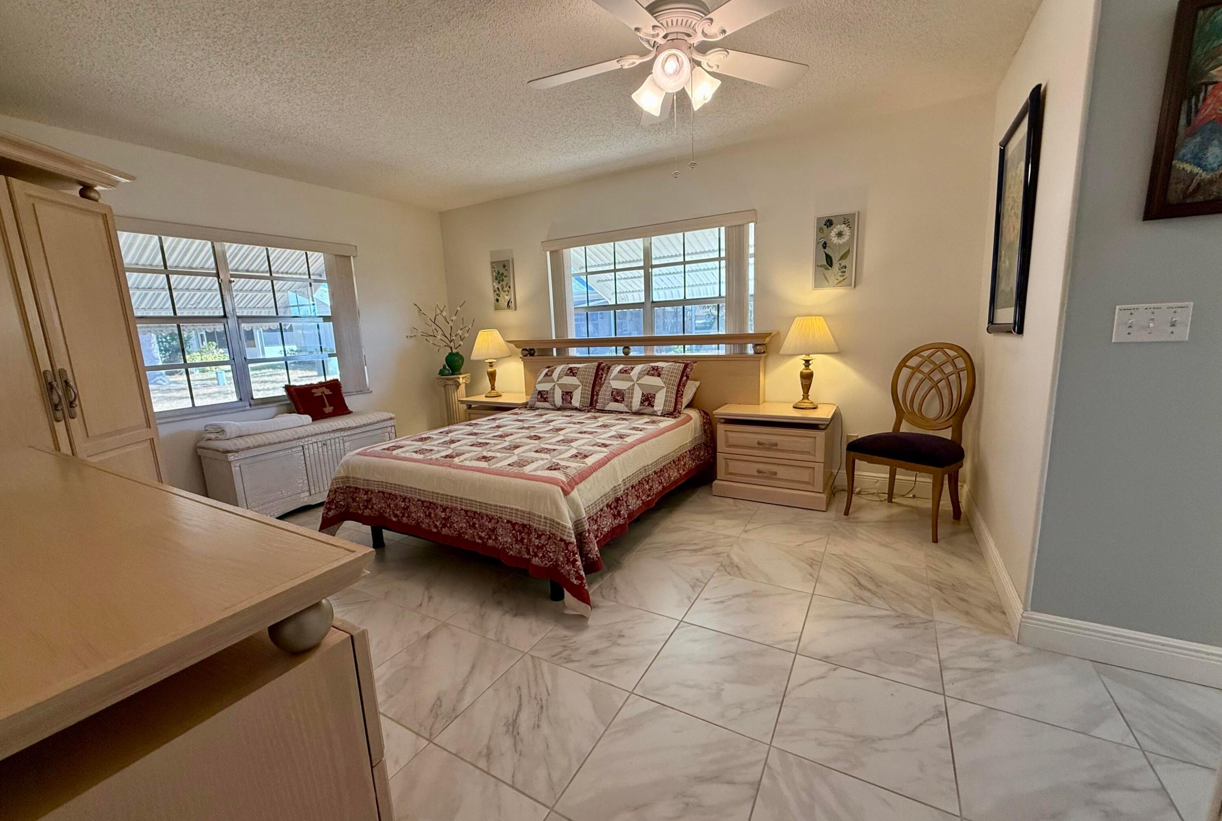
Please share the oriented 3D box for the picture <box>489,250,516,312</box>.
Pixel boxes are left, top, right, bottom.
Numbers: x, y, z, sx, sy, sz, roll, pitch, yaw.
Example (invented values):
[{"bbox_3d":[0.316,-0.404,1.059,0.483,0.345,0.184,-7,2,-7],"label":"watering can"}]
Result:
[{"bbox_3d":[-1.039,-1.209,4.762,0.267,0.478,0.032,3,11,30],"label":"picture"}]

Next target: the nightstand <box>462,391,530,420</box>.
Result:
[{"bbox_3d":[-0.944,0.167,4.645,0.752,0.600,0.512,3,11,30],"label":"nightstand"}]

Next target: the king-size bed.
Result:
[{"bbox_3d":[-0.349,0.108,3.317,2.401,1.121,2.206,3,11,30],"label":"king-size bed"}]

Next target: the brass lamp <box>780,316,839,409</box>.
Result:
[{"bbox_3d":[1.333,-0.318,3.351,0.376,0.618,0.376,3,11,30],"label":"brass lamp"}]

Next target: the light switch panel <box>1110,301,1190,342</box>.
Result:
[{"bbox_3d":[1.667,-0.269,1.522,0.165,0.115,0.016,3,11,30],"label":"light switch panel"}]

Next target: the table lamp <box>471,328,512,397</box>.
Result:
[{"bbox_3d":[-1.135,-0.448,4.681,0.381,0.614,0.381,3,11,30],"label":"table lamp"}]

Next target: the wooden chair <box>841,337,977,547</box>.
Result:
[{"bbox_3d":[1.783,0.140,2.900,0.544,1.035,0.539,-9,12,-33],"label":"wooden chair"}]

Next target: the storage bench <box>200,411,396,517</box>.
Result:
[{"bbox_3d":[-2.257,0.389,3.729,0.421,0.575,1.200,3,11,30],"label":"storage bench"}]

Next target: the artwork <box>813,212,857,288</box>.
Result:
[{"bbox_3d":[1.495,-1.071,3.320,0.267,0.482,0.032,3,11,30],"label":"artwork"}]

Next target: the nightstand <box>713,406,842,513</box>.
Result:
[{"bbox_3d":[1.145,0.289,3.459,0.752,0.600,0.512,3,11,30],"label":"nightstand"}]

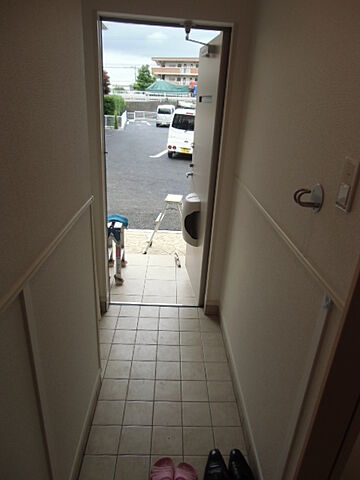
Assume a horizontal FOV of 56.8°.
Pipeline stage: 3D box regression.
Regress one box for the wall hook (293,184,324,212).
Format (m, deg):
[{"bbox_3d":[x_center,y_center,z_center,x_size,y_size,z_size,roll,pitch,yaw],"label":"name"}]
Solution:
[{"bbox_3d":[0.362,-0.120,0.958,0.064,0.086,0.082,2,23,-2],"label":"wall hook"}]

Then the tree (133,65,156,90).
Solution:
[{"bbox_3d":[-5.005,-22.079,46.860,3.400,4.700,3.400,2,23,-2],"label":"tree"}]

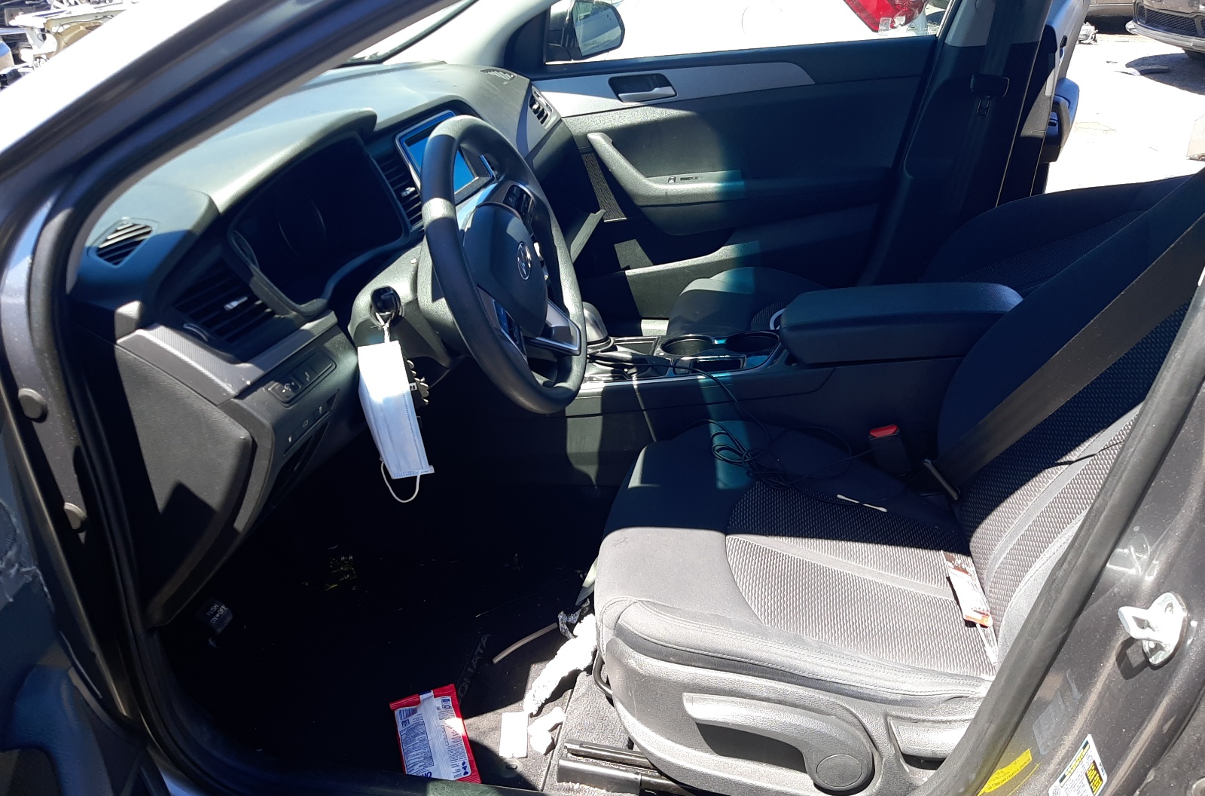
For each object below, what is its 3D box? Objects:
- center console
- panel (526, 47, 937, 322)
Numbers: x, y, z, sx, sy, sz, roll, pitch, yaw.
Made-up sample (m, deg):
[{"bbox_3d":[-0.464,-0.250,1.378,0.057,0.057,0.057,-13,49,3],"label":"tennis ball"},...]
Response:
[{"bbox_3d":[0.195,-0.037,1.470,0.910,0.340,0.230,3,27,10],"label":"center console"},{"bbox_3d":[0.245,-0.471,2.072,0.920,0.670,0.150,3,27,10],"label":"panel"}]

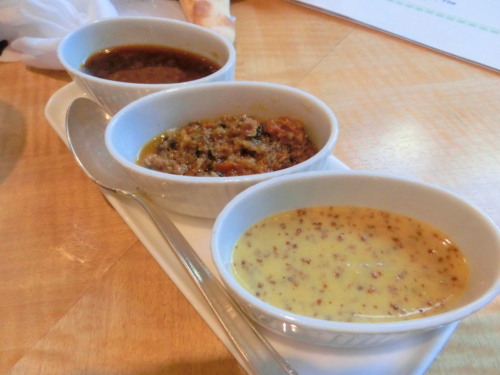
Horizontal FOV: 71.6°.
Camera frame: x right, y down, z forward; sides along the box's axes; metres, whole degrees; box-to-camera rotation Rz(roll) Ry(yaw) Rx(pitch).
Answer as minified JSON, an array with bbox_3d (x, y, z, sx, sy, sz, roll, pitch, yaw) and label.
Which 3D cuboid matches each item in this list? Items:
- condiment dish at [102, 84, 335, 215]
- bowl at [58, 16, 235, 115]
[{"bbox_3d":[-0.013,-0.019,0.188,0.115,0.038,0.069,0,55,2],"label":"condiment dish"},{"bbox_3d":[-0.065,-0.074,0.228,0.115,0.038,0.069,12,56,10],"label":"bowl"}]

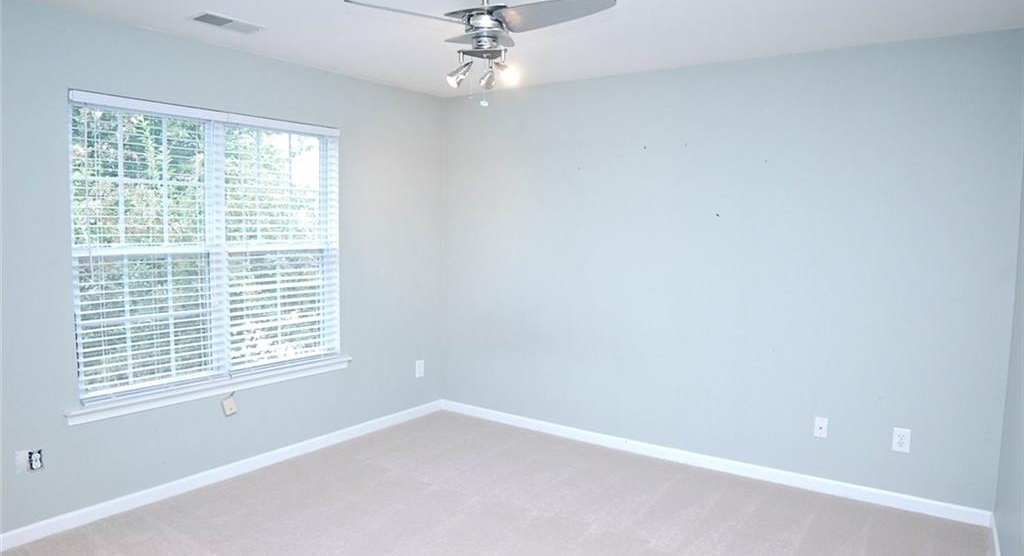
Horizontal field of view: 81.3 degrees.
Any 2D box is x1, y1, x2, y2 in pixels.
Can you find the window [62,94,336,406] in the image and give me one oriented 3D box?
[{"bbox_3d":[-1.598,-0.181,3.376,0.060,1.470,1.440,5,7,40],"label":"window"}]

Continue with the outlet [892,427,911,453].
[{"bbox_3d":[2.063,0.860,3.156,0.077,0.122,0.008,4,6,30],"label":"outlet"}]

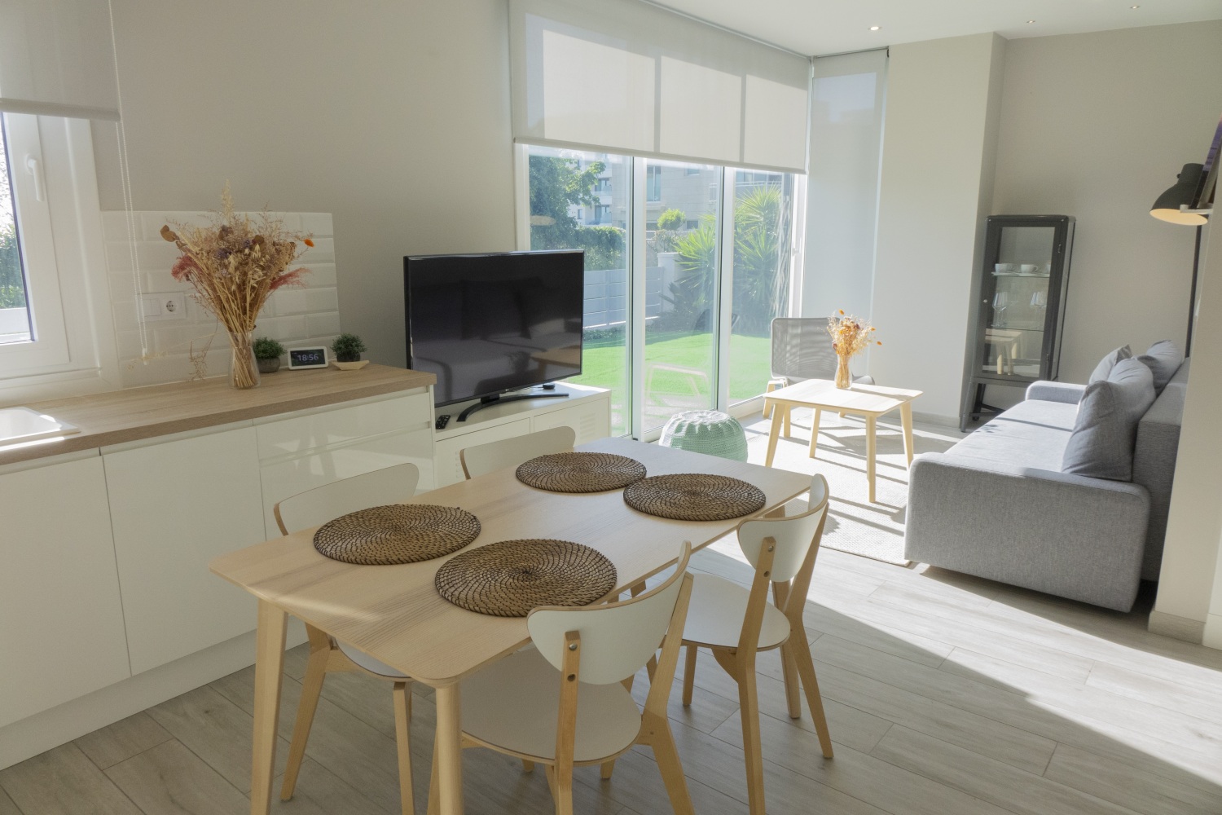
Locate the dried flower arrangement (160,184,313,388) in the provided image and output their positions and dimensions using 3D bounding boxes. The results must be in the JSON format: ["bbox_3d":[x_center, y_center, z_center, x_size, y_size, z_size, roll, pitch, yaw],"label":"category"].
[{"bbox_3d":[-1.353,-0.423,2.874,0.460,0.710,0.490,9,15,38],"label":"dried flower arrangement"}]

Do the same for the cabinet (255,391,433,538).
[{"bbox_3d":[-1.144,0.287,3.143,0.580,0.695,0.710,9,15,38],"label":"cabinet"}]

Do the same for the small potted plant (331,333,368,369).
[{"bbox_3d":[-1.067,-0.235,3.322,0.135,0.150,0.145,9,15,38],"label":"small potted plant"}]

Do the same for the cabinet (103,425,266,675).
[{"bbox_3d":[-1.510,0.384,2.704,0.580,0.695,0.450,9,15,38],"label":"cabinet"}]

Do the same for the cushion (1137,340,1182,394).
[{"bbox_3d":[2.570,-0.056,3.946,0.180,0.480,0.500,23,24,34],"label":"cushion"}]

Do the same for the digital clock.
[{"bbox_3d":[-1.235,-0.204,3.319,0.148,0.086,0.072,-7,14,-29],"label":"digital clock"}]

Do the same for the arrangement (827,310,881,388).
[{"bbox_3d":[1.466,-0.352,4.904,0.280,0.465,0.310,9,15,38],"label":"arrangement"}]

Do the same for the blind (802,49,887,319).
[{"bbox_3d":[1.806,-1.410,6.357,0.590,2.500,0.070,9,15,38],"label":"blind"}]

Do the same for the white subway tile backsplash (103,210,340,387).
[{"bbox_3d":[-1.439,-0.432,3.121,0.020,0.613,0.885,9,15,38],"label":"white subway tile backsplash"}]

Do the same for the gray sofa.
[{"bbox_3d":[2.279,0.202,3.974,0.895,0.770,2.095,9,15,38],"label":"gray sofa"}]

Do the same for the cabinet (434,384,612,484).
[{"bbox_3d":[-0.517,0.297,3.907,0.400,0.630,1.190,9,15,37],"label":"cabinet"}]

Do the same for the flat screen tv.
[{"bbox_3d":[-0.486,-0.369,3.839,0.220,0.700,1.120,9,15,36],"label":"flat screen tv"}]

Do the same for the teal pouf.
[{"bbox_3d":[0.527,0.245,4.698,0.520,0.390,0.520,0,12,0],"label":"teal pouf"}]

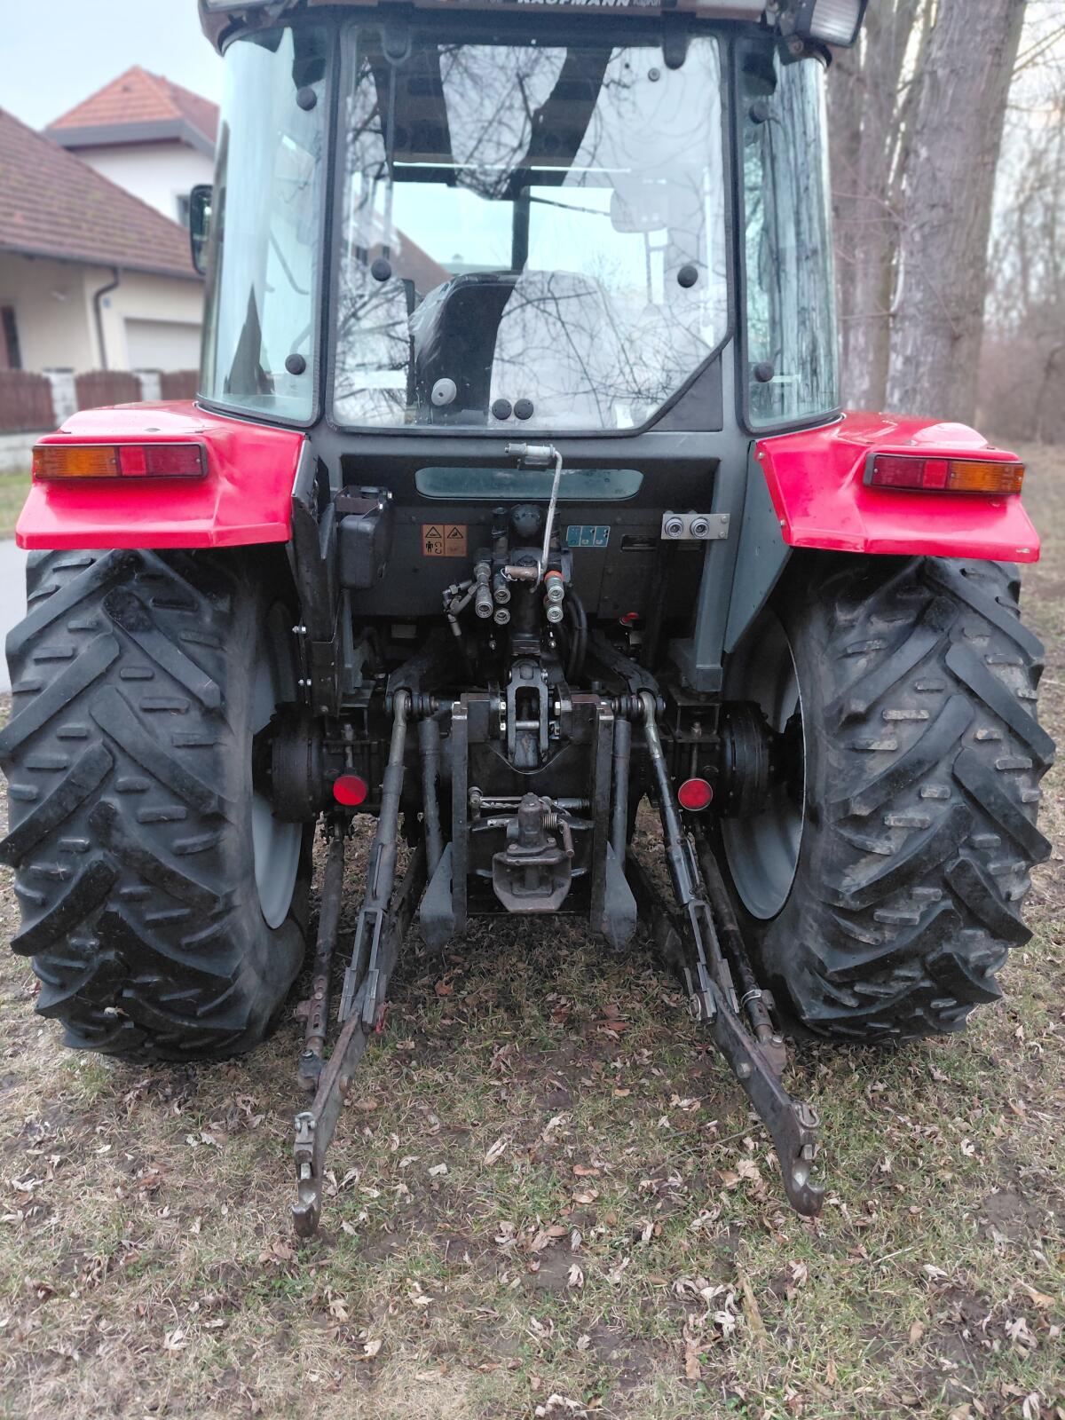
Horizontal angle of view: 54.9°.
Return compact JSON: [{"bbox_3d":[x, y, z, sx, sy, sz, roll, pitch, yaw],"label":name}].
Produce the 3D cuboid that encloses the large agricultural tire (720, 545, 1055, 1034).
[{"bbox_3d":[0.865,0.112,3.027,0.490,1.570,1.610,0,18,-4],"label":"large agricultural tire"}]

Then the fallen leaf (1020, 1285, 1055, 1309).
[{"bbox_3d":[1.043,1.210,2.120,0.043,0.015,0.062,-12,22,-35],"label":"fallen leaf"}]

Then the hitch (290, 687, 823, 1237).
[{"bbox_3d":[0.040,0.474,2.418,1.080,0.970,0.960,0,18,-4],"label":"hitch"}]

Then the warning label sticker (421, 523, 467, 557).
[{"bbox_3d":[-0.222,-0.428,2.615,0.114,0.084,0.002,0,18,-4],"label":"warning label sticker"}]

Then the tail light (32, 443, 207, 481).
[{"bbox_3d":[-0.888,-0.536,2.206,0.348,0.074,0.060,0,18,-4],"label":"tail light"}]

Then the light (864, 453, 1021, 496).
[{"bbox_3d":[0.931,-0.536,2.321,0.348,0.074,0.060,0,18,-4],"label":"light"}]

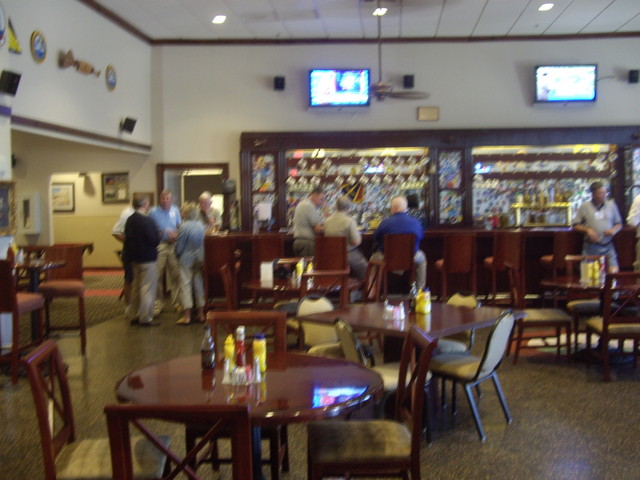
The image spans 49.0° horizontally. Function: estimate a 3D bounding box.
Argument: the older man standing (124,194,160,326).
[{"bbox_3d":[-2.308,0.268,9.177,0.320,1.720,0.470,-4,4,-44],"label":"older man standing"}]

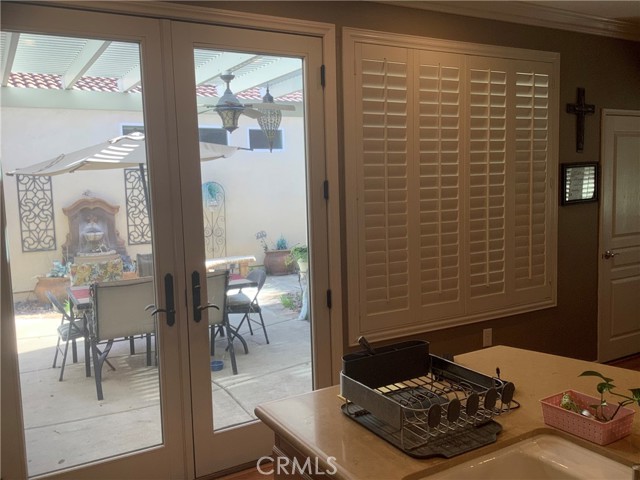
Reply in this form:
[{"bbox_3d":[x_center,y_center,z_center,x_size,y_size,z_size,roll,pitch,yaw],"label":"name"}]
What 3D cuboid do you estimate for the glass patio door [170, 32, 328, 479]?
[{"bbox_3d":[-0.333,0.067,3.216,0.870,2.410,0.060,-5,7,-29],"label":"glass patio door"}]

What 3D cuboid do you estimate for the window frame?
[{"bbox_3d":[0.987,-0.362,3.921,1.900,1.900,0.070,-5,7,-29],"label":"window frame"}]

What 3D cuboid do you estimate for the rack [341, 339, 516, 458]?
[{"bbox_3d":[0.311,0.430,1.655,0.375,0.160,0.420,-5,7,-29],"label":"rack"}]

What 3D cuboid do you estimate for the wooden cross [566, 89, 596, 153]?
[{"bbox_3d":[2.022,-0.922,4.442,0.330,0.490,0.030,-5,7,-29],"label":"wooden cross"}]

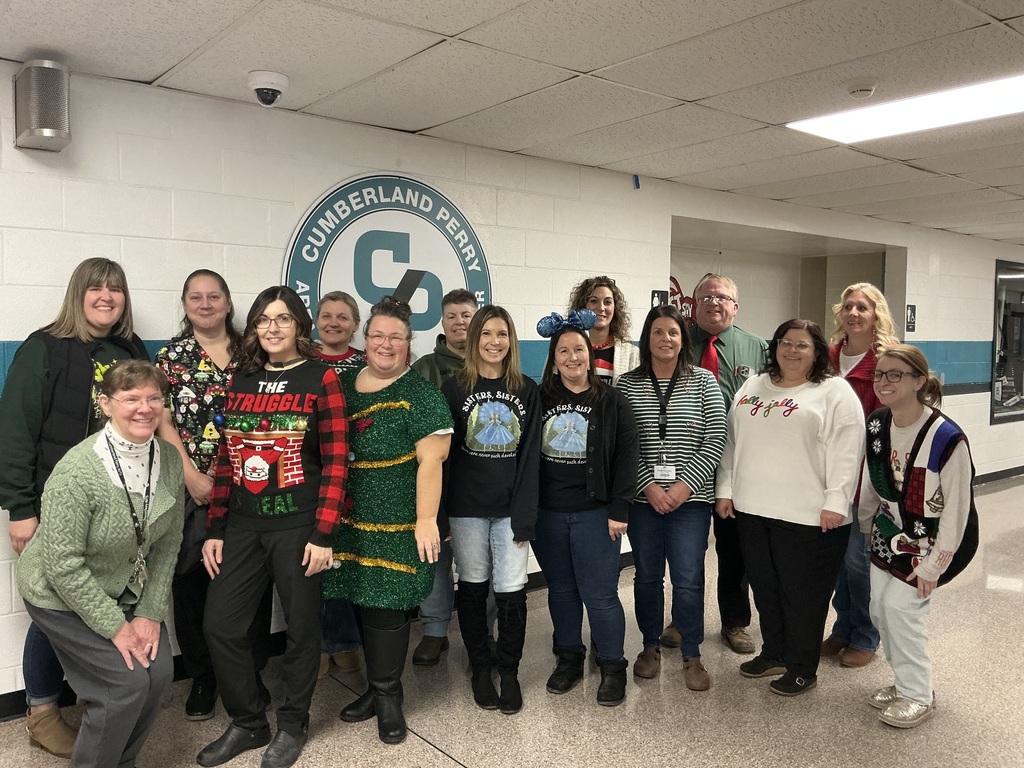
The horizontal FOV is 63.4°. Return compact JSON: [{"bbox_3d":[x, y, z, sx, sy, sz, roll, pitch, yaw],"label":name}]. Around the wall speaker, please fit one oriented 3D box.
[{"bbox_3d":[-1.669,-0.983,2.949,0.150,0.262,0.245,-2,4,-38],"label":"wall speaker"}]

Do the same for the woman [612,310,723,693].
[{"bbox_3d":[0.691,0.454,3.543,0.500,1.581,0.380,1,4,17],"label":"woman"}]

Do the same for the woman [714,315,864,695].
[{"bbox_3d":[1.176,0.489,3.505,0.590,1.524,0.430,3,4,40],"label":"woman"}]

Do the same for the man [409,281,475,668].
[{"bbox_3d":[-0.307,0.396,3.770,0.490,1.649,0.320,0,3,6],"label":"man"}]

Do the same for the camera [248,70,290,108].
[{"bbox_3d":[-0.940,-1.125,3.200,0.155,0.115,0.155,-1,3,-18],"label":"camera"}]

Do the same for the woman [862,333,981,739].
[{"bbox_3d":[1.571,0.553,3.210,0.450,1.402,0.470,3,4,43],"label":"woman"}]

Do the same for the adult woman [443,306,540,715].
[{"bbox_3d":[-0.079,0.471,3.314,0.450,1.563,0.370,1,3,6],"label":"adult woman"}]

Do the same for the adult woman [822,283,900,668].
[{"bbox_3d":[1.590,0.381,3.800,0.480,1.682,0.330,2,4,30],"label":"adult woman"}]

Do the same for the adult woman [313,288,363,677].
[{"bbox_3d":[-0.754,0.414,3.600,0.470,1.629,0.310,0,3,-7],"label":"adult woman"}]

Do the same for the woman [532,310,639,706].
[{"bbox_3d":[0.316,0.479,3.384,0.470,1.543,0.370,2,4,18],"label":"woman"}]

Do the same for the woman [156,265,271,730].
[{"bbox_3d":[-1.160,0.401,3.230,0.500,1.692,0.340,-1,3,-25],"label":"woman"}]

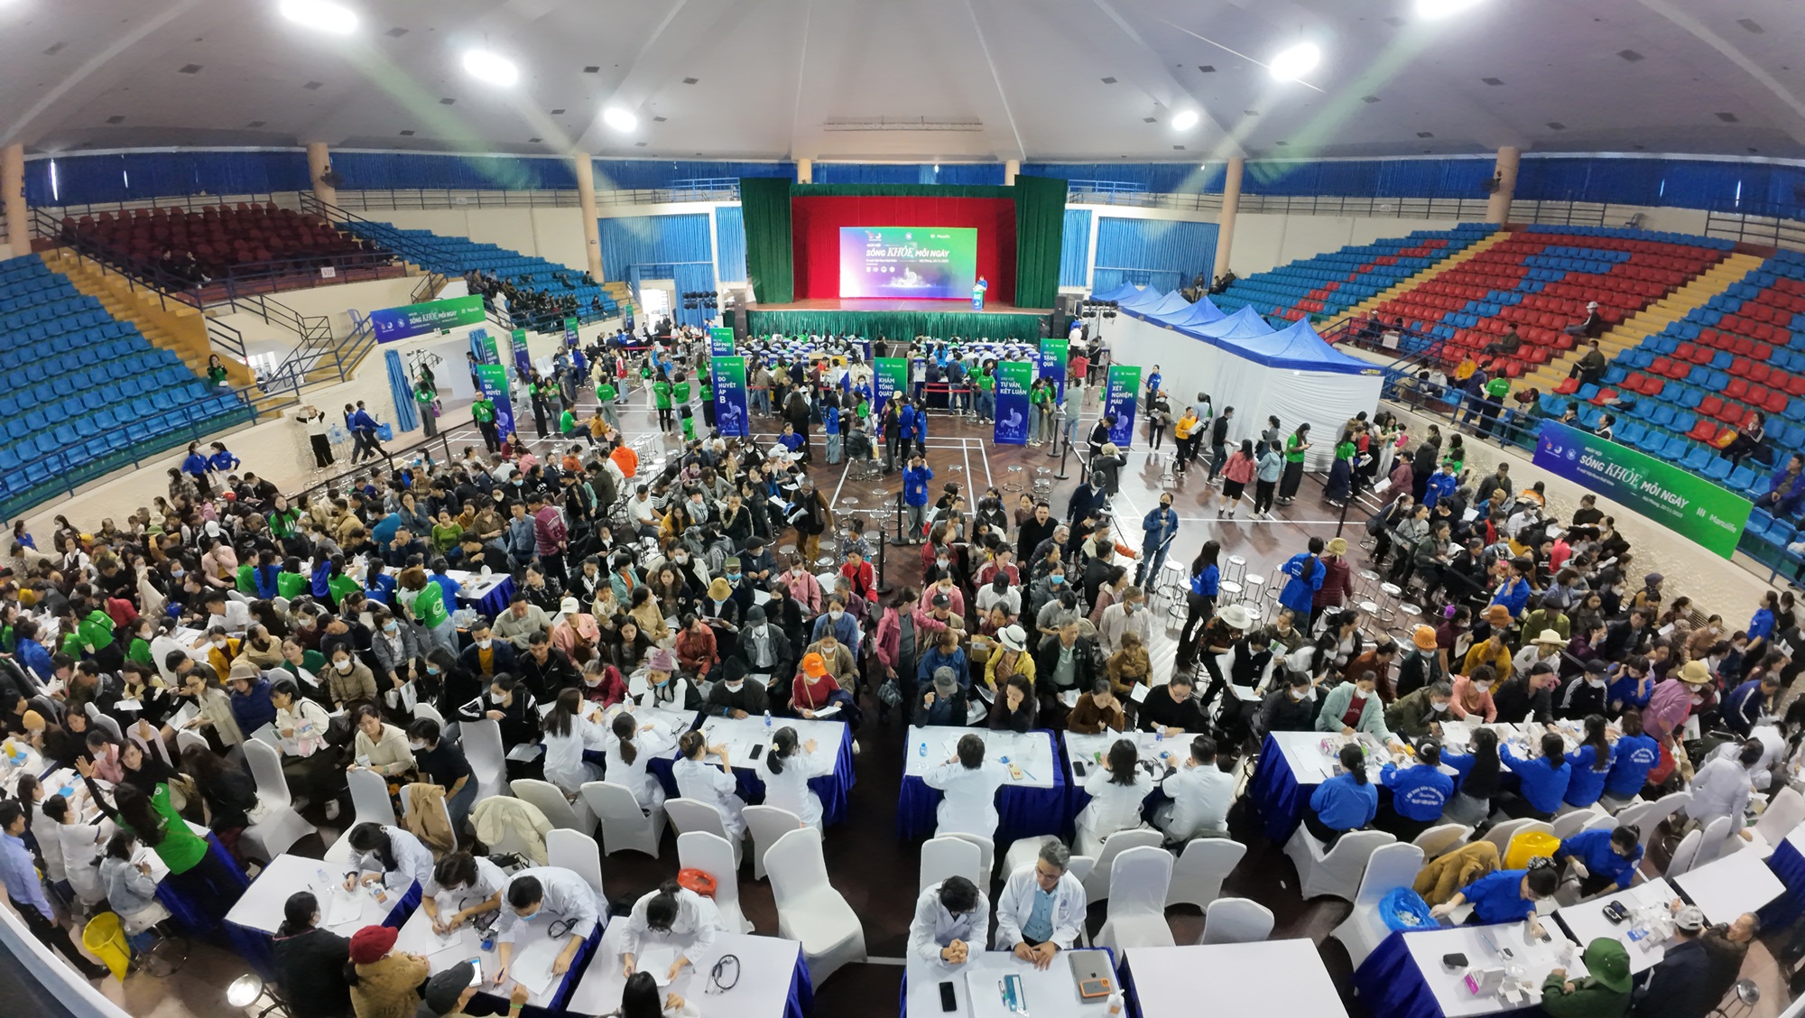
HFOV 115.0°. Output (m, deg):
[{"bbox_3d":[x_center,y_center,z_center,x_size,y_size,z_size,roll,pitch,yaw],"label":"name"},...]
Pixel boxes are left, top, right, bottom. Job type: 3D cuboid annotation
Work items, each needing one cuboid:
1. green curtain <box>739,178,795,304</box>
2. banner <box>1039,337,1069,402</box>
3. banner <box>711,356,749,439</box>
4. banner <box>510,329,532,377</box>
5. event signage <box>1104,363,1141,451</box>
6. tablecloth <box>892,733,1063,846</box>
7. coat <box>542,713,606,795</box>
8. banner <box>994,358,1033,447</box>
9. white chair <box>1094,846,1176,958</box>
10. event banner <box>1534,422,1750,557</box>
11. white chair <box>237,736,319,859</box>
[{"bbox_3d":[-6.126,-12.116,26.000,2.400,5.000,0.500,1,25,2],"label":"green curtain"},{"bbox_3d":[4.880,-4.388,18.551,0.800,2.000,0.250,4,25,8],"label":"banner"},{"bbox_3d":[-4.190,-2.700,13.950,0.800,1.970,0.200,0,24,0],"label":"banner"},{"bbox_3d":[-13.850,-5.549,21.099,0.220,2.000,0.780,14,28,28],"label":"banner"},{"bbox_3d":[5.570,-2.576,14.574,0.800,2.000,0.250,7,25,15],"label":"event signage"},{"bbox_3d":[0.655,2.448,5.120,1.350,0.750,0.630,2,25,5],"label":"tablecloth"},{"bbox_3d":[-2.820,2.139,4.899,0.500,0.720,0.480,6,25,14],"label":"coat"},{"bbox_3d":[2.610,-2.470,13.550,0.800,1.950,0.200,2,25,5],"label":"banner"},{"bbox_3d":[1.588,2.824,3.800,0.430,0.930,0.540,2,22,2],"label":"white chair"},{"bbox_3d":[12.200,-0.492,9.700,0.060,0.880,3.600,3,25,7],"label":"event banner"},{"bbox_3d":[-5.113,2.365,4.599,0.430,0.930,0.540,6,23,11],"label":"white chair"}]

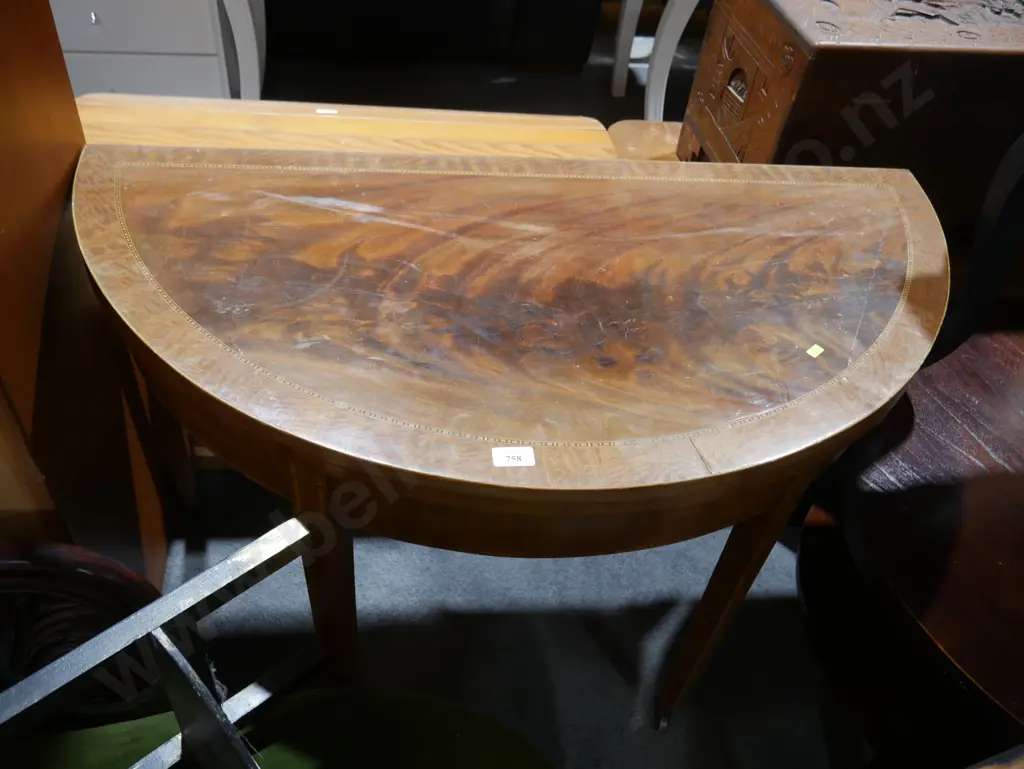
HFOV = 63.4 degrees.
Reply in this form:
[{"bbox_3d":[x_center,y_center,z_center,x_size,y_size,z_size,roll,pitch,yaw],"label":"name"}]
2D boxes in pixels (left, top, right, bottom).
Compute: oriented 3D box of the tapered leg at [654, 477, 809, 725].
[{"bbox_3d":[0.267,0.321,1.122,0.041,0.668,0.041,-23,53,-27],"label":"tapered leg"}]

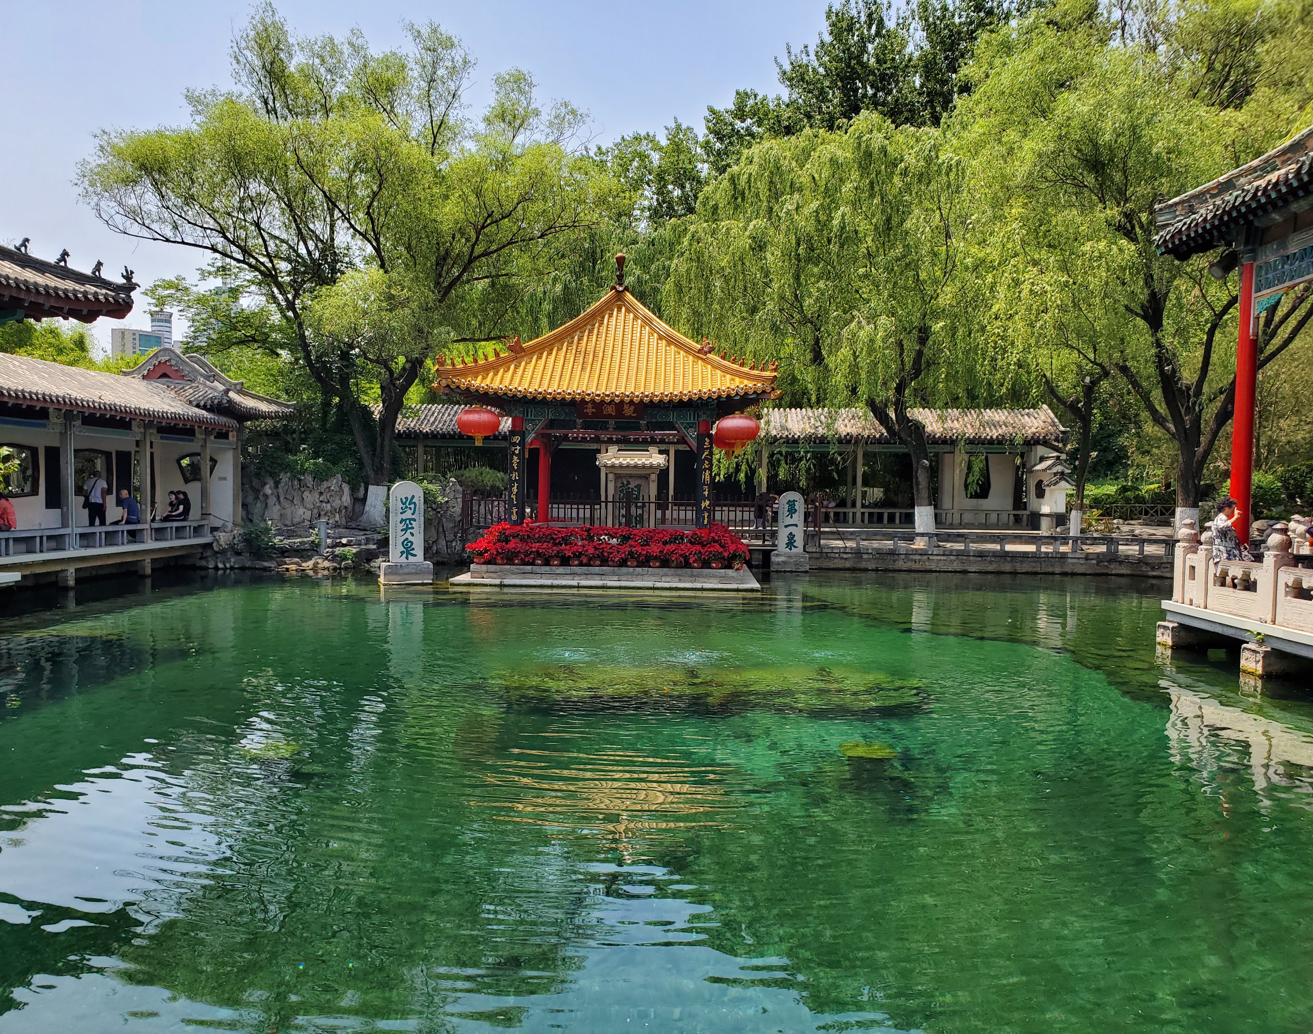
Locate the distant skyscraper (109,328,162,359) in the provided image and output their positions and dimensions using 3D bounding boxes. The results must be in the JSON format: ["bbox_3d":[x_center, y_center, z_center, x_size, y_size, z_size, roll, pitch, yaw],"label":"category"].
[{"bbox_3d":[-350.582,-74.631,700.000,38.000,105.000,32.000,0,2,-30],"label":"distant skyscraper"}]

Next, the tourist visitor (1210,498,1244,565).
[{"bbox_3d":[7.172,0.382,12.900,0.650,1.280,0.500,1,2,3],"label":"tourist visitor"}]

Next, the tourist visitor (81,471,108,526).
[{"bbox_3d":[-12.259,-0.165,22.600,0.520,1.650,0.330,-1,2,-34],"label":"tourist visitor"}]

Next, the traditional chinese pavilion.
[{"bbox_3d":[-0.903,-2.670,24.800,7.100,7.200,7.100,1,2,3],"label":"traditional chinese pavilion"}]

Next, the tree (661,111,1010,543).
[{"bbox_3d":[5.087,-5.178,29.200,9.700,12.000,9.300,1,2,3],"label":"tree"}]

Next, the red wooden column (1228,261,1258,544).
[{"bbox_3d":[7.703,-1.082,13.600,0.270,4.500,0.270,1,2,3],"label":"red wooden column"}]

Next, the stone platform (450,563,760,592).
[{"bbox_3d":[-0.916,1.187,24.800,6.500,0.450,6.300,1,2,3],"label":"stone platform"}]

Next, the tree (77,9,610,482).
[{"bbox_3d":[-8.345,-6.732,28.200,14.500,14.300,12.500,1,2,3],"label":"tree"}]

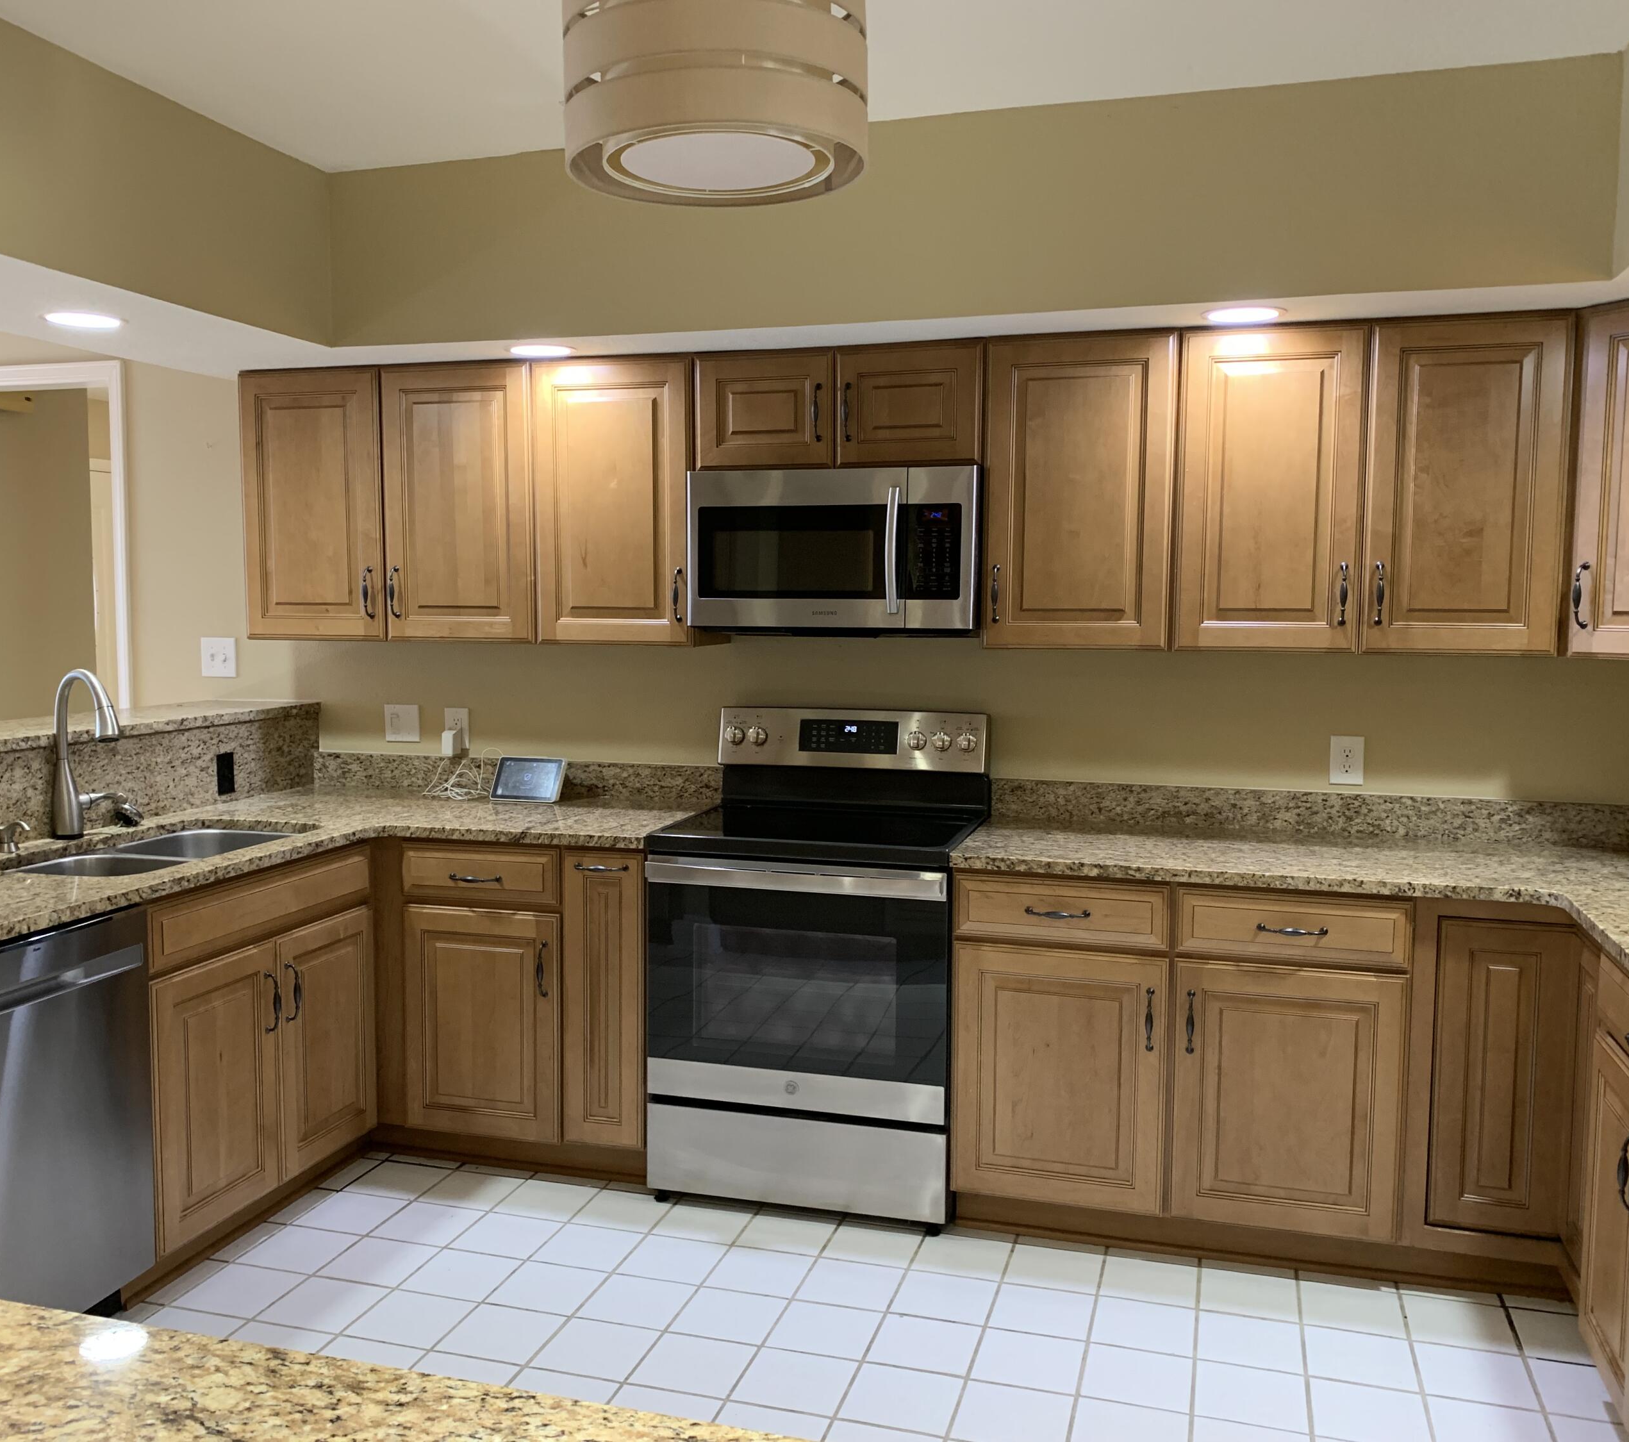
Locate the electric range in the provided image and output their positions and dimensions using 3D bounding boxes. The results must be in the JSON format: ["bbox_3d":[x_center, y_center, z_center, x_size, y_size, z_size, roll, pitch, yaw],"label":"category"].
[{"bbox_3d":[0.025,0.587,3.730,0.757,1.193,0.685,2,5,16],"label":"electric range"}]

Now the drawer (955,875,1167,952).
[{"bbox_3d":[0.629,0.416,3.523,0.484,0.145,0.496,2,5,16],"label":"drawer"}]

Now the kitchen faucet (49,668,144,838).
[{"bbox_3d":[-1.784,0.083,3.588,0.205,0.420,0.150,3,5,26],"label":"kitchen faucet"}]

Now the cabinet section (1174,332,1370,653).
[{"bbox_3d":[1.103,-0.546,3.514,0.417,0.757,0.310,2,5,16],"label":"cabinet section"}]

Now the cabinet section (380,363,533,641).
[{"bbox_3d":[-0.937,-0.605,4.105,0.455,0.757,0.310,2,5,16],"label":"cabinet section"}]

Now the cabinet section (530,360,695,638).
[{"bbox_3d":[-0.494,-0.596,3.989,0.450,0.759,0.329,2,5,16],"label":"cabinet section"}]

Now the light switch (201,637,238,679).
[{"bbox_3d":[-1.893,-0.202,4.592,0.124,0.123,0.012,2,5,16],"label":"light switch"}]

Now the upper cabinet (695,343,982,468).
[{"bbox_3d":[0.099,-0.815,3.851,0.757,0.305,0.330,2,5,16],"label":"upper cabinet"}]

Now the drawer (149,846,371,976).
[{"bbox_3d":[-1.481,0.414,3.409,0.477,0.147,0.797,2,5,16],"label":"drawer"}]

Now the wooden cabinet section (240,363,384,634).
[{"bbox_3d":[-1.381,-0.618,4.234,0.453,0.757,0.310,2,5,16],"label":"wooden cabinet section"}]

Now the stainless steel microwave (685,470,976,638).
[{"bbox_3d":[0.087,-0.443,3.844,0.757,0.420,0.410,2,5,16],"label":"stainless steel microwave"}]

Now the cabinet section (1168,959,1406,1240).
[{"bbox_3d":[1.100,0.807,3.398,0.483,0.591,0.520,2,5,16],"label":"cabinet section"}]

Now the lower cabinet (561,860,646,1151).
[{"bbox_3d":[-0.448,0.683,3.909,0.225,0.759,0.598,2,5,16],"label":"lower cabinet"}]

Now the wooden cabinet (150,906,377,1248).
[{"bbox_3d":[-1.539,0.791,3.459,0.593,0.601,0.802,2,5,16],"label":"wooden cabinet"}]

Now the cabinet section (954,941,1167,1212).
[{"bbox_3d":[0.625,0.793,3.535,0.488,0.591,0.520,2,5,16],"label":"cabinet section"}]

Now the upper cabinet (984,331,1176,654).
[{"bbox_3d":[0.682,-0.560,3.652,0.456,0.759,0.329,2,5,16],"label":"upper cabinet"}]

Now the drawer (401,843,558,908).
[{"bbox_3d":[-0.786,0.374,3.929,0.443,0.145,0.496,2,5,16],"label":"drawer"}]

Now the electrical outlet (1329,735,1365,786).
[{"bbox_3d":[1.372,0.104,3.721,0.079,0.122,0.012,2,5,16],"label":"electrical outlet"}]

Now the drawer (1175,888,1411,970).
[{"bbox_3d":[1.128,0.440,3.439,0.497,0.150,0.550,2,5,16],"label":"drawer"}]

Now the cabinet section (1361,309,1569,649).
[{"bbox_3d":[1.508,-0.534,3.397,0.417,0.757,0.310,2,5,16],"label":"cabinet section"}]

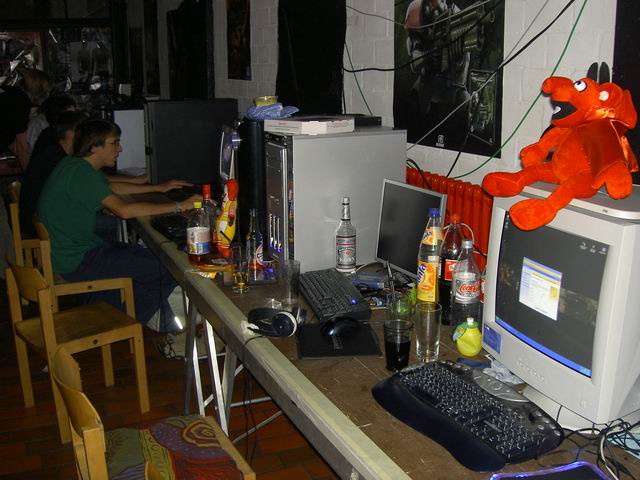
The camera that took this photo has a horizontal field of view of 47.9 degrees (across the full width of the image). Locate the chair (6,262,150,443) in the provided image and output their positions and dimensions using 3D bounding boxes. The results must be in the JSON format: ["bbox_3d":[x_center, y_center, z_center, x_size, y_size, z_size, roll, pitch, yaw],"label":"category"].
[{"bbox_3d":[-1.057,0.422,3.190,0.460,0.760,0.440,-12,18,-40],"label":"chair"}]

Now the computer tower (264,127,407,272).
[{"bbox_3d":[0.071,-0.179,2.953,0.534,0.534,0.215,-7,15,-26],"label":"computer tower"}]

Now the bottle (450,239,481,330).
[{"bbox_3d":[0.451,0.135,2.177,0.087,0.275,0.087,-1,14,0],"label":"bottle"}]

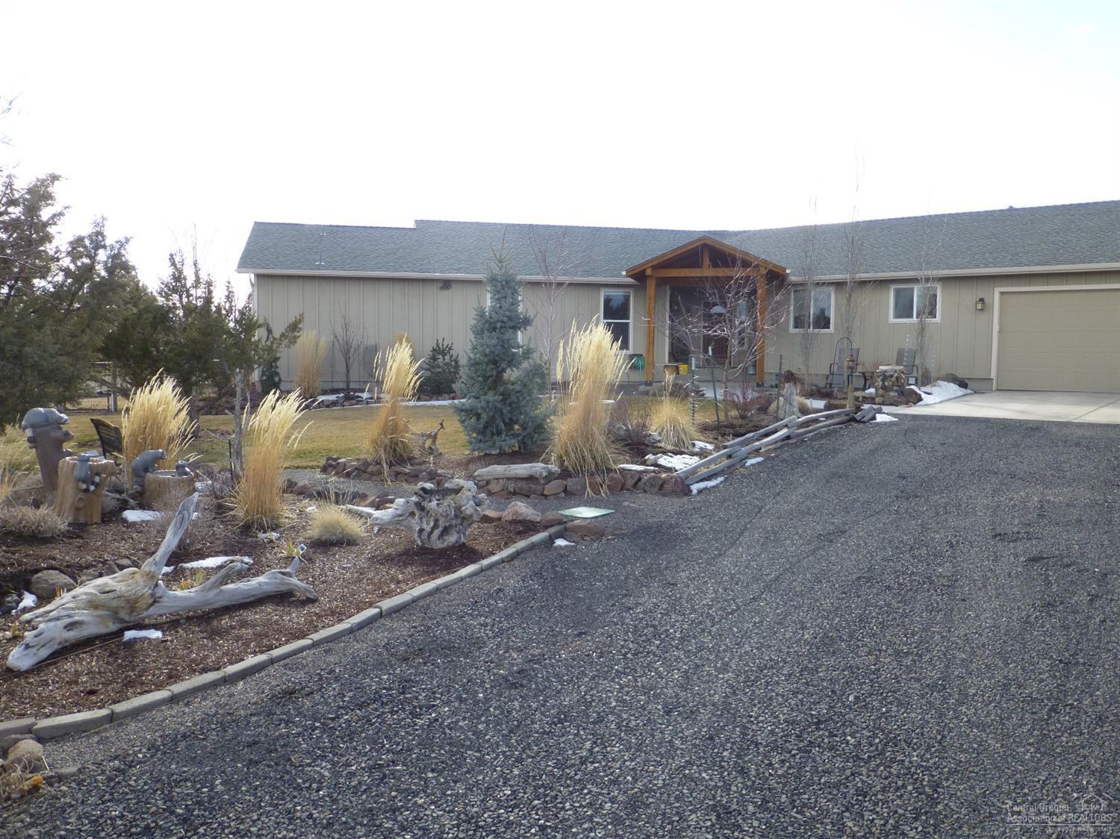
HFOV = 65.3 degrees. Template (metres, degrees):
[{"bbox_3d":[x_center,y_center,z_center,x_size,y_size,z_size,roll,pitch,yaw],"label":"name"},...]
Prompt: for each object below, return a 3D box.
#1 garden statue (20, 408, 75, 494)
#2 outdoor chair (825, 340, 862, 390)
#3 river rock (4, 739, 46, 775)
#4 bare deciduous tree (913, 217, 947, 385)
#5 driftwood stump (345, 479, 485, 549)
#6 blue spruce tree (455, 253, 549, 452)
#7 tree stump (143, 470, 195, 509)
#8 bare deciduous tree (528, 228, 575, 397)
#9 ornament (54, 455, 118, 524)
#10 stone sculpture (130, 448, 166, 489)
[{"bbox_3d":[-4.485,0.276,7.638,0.420,0.770,0.310,-1,4,-17],"label":"garden statue"},{"bbox_3d":[7.455,-1.417,23.000,0.720,1.200,0.800,4,6,33],"label":"outdoor chair"},{"bbox_3d":[-1.973,1.250,3.223,0.145,0.115,0.130,-2,5,-32],"label":"river rock"},{"bbox_3d":[9.375,-3.026,22.200,0.750,4.200,0.750,4,6,37],"label":"bare deciduous tree"},{"bbox_3d":[-1.055,0.689,6.362,0.960,0.490,0.460,0,4,-3],"label":"driftwood stump"},{"bbox_3d":[-0.640,-0.737,9.673,1.020,2.220,1.000,0,4,-4],"label":"blue spruce tree"},{"bbox_3d":[-3.848,0.697,8.583,0.480,0.370,0.460,-2,5,-24],"label":"tree stump"},{"bbox_3d":[-0.237,-2.751,22.500,1.150,4.250,1.150,0,5,-12],"label":"bare deciduous tree"},{"bbox_3d":[-4.280,0.631,7.874,0.520,0.600,0.460,-2,5,-29],"label":"ornament"},{"bbox_3d":[-3.511,0.425,7.448,0.290,0.355,0.180,-1,4,-17],"label":"stone sculpture"}]

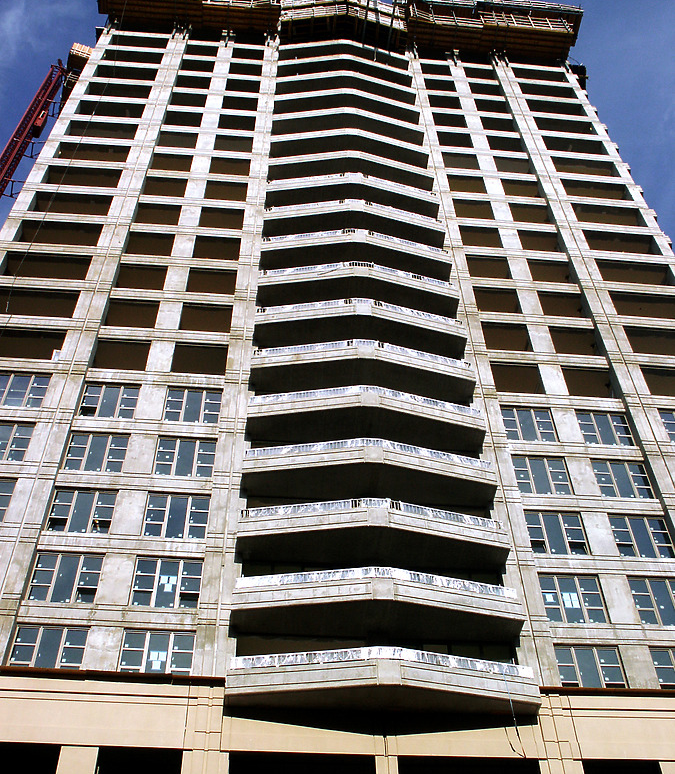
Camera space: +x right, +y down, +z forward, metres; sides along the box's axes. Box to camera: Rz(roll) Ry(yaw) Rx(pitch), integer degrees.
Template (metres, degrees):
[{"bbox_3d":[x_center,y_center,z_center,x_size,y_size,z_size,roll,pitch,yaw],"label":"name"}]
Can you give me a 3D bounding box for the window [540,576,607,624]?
[{"bbox_3d":[8.317,7.459,32.008,2.223,2.030,0.150,3,-49,-4],"label":"window"}]

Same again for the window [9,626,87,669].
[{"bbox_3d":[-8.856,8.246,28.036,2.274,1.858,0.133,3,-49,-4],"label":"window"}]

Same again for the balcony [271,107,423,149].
[{"bbox_3d":[0.687,-15.962,55.696,9.381,0.634,2.213,3,-49,-4],"label":"balcony"}]

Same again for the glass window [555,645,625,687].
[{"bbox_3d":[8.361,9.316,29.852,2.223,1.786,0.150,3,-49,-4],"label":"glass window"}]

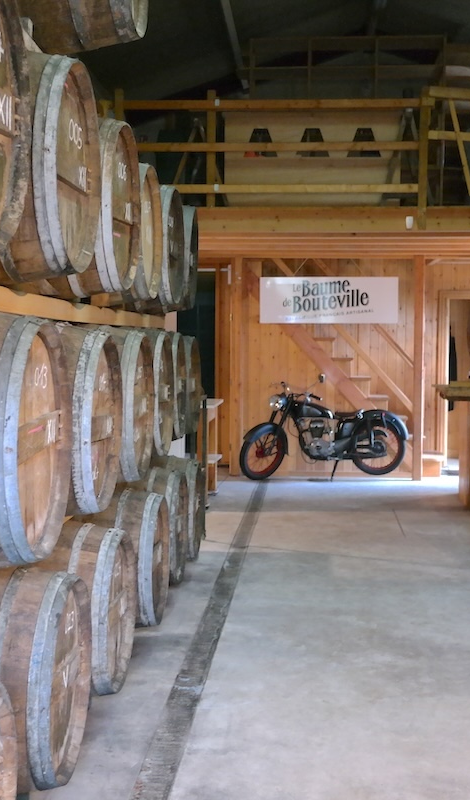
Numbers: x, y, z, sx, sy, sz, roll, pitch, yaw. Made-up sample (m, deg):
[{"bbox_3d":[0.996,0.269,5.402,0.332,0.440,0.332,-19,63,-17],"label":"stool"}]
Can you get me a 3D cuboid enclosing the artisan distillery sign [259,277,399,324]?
[{"bbox_3d":[1.046,-1.100,11.050,1.530,0.510,0.030,0,3,3],"label":"artisan distillery sign"}]

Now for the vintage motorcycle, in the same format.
[{"bbox_3d":[1.000,0.300,11.200,1.930,1.170,0.700,0,3,-6],"label":"vintage motorcycle"}]

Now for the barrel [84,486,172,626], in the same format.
[{"bbox_3d":[-0.824,0.748,4.750,0.960,0.770,0.770,0,2,4],"label":"barrel"}]

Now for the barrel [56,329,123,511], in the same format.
[{"bbox_3d":[-0.924,0.075,3.520,0.960,0.770,0.770,0,2,4],"label":"barrel"}]

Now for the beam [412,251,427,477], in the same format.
[{"bbox_3d":[2.085,-0.369,11.350,0.120,2.530,0.120,0,2,4],"label":"beam"}]

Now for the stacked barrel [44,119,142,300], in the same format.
[{"bbox_3d":[-0.949,-0.766,3.970,1.056,0.800,0.800,1,3,3],"label":"stacked barrel"}]

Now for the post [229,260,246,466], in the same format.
[{"bbox_3d":[0.024,-0.384,11.500,0.150,2.500,0.150,0,3,3],"label":"post"}]

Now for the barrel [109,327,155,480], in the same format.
[{"bbox_3d":[-0.924,0.026,4.450,1.056,0.800,0.800,1,3,3],"label":"barrel"}]

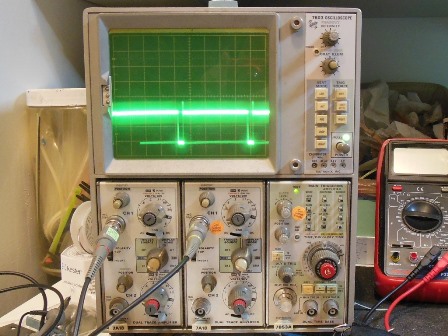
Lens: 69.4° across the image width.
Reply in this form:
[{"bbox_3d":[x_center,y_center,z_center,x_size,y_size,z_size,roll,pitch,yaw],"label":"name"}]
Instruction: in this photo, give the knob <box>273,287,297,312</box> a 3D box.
[{"bbox_3d":[0.052,0.113,0.269,0.020,0.020,0.015,0,4,0],"label":"knob"}]

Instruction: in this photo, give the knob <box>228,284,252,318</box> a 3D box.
[{"bbox_3d":[0.014,0.111,0.266,0.021,0.021,0.020,0,4,0],"label":"knob"}]

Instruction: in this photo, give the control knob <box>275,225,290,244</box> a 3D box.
[{"bbox_3d":[0.048,0.056,0.265,0.013,0.013,0.015,0,4,0],"label":"control knob"}]

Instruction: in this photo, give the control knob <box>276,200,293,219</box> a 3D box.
[{"bbox_3d":[0.051,0.035,0.263,0.013,0.013,0.013,0,6,1],"label":"control knob"}]

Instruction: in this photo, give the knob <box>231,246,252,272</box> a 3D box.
[{"bbox_3d":[0.015,0.077,0.267,0.018,0.018,0.015,0,6,1],"label":"knob"}]

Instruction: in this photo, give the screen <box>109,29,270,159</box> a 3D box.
[{"bbox_3d":[-0.027,-0.060,0.265,0.129,0.105,0.012,0,4,0],"label":"screen"}]

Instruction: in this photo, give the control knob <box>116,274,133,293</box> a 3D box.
[{"bbox_3d":[-0.084,0.100,0.272,0.013,0.013,0.013,0,6,1],"label":"control knob"}]

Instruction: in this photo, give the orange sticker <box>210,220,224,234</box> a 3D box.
[{"bbox_3d":[-0.006,0.050,0.271,0.012,0.012,0.001,0,4,0],"label":"orange sticker"}]

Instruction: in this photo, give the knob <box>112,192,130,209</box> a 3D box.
[{"bbox_3d":[-0.085,0.028,0.265,0.013,0.013,0.013,0,6,1],"label":"knob"}]

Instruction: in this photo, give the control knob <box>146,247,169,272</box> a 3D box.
[{"bbox_3d":[-0.056,0.078,0.268,0.018,0.018,0.015,0,6,1],"label":"control knob"}]

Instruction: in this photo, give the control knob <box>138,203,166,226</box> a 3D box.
[{"bbox_3d":[-0.059,0.040,0.264,0.022,0.022,0.015,0,6,1],"label":"control knob"}]

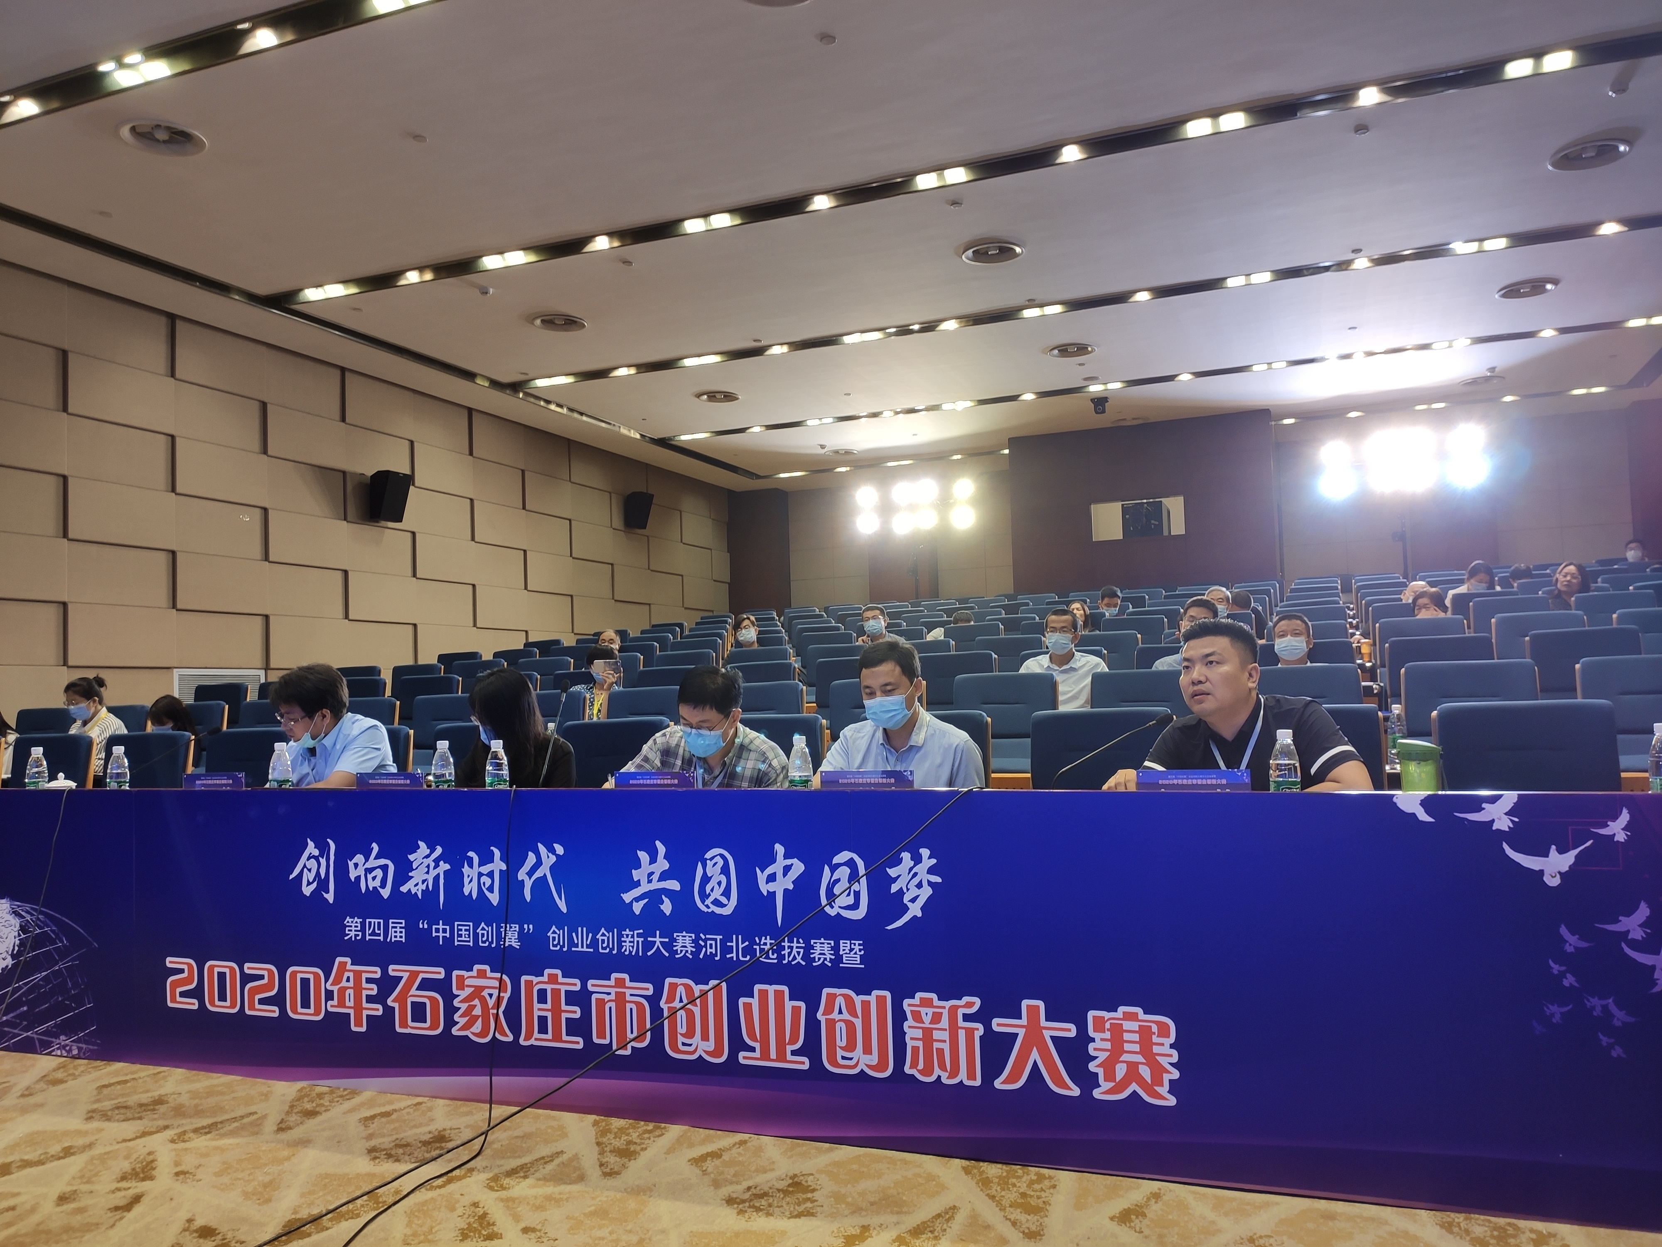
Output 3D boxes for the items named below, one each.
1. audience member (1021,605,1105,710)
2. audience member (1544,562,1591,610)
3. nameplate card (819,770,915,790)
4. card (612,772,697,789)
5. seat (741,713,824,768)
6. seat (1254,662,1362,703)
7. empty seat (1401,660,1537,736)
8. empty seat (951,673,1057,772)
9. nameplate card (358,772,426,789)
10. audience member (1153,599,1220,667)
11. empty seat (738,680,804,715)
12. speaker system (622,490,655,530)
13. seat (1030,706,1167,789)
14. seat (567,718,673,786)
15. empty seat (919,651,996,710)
[{"bbox_3d":[1.069,0.526,5.853,0.500,1.218,0.750,-3,-4,22],"label":"audience member"},{"bbox_3d":[5.203,0.141,8.711,0.480,1.180,0.750,-3,-4,22],"label":"audience member"},{"bbox_3d":[0.101,0.433,3.153,0.246,0.125,0.060,-3,-3,21],"label":"nameplate card"},{"bbox_3d":[-0.460,0.456,3.328,0.241,0.121,0.060,-3,-4,22],"label":"card"},{"bbox_3d":[-0.284,0.800,3.993,0.540,1.000,0.600,-3,-4,22],"label":"seat"},{"bbox_3d":[1.769,0.648,4.619,0.560,1.000,0.620,-3,-3,21],"label":"seat"},{"bbox_3d":[2.258,0.627,4.318,0.540,1.000,0.600,-3,-4,22],"label":"empty seat"},{"bbox_3d":[0.661,0.698,4.949,0.540,1.000,0.600,-3,-4,22],"label":"empty seat"},{"bbox_3d":[-1.288,0.504,3.698,0.246,0.125,0.060,-3,-3,21],"label":"nameplate card"},{"bbox_3d":[1.649,0.487,5.625,0.500,1.233,0.750,-3,-4,22],"label":"audience member"},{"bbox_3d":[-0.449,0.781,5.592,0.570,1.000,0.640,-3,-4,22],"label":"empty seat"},{"bbox_3d":[-2.539,-1.499,16.470,0.260,0.450,0.300,14,5,31],"label":"speaker system"},{"bbox_3d":[0.774,0.761,3.676,0.570,1.000,0.640,-3,-4,22],"label":"seat"},{"bbox_3d":[-0.826,0.837,4.303,0.560,1.000,0.620,-3,-3,21],"label":"seat"},{"bbox_3d":[0.587,0.642,6.276,0.540,1.000,0.600,-3,-4,22],"label":"empty seat"}]

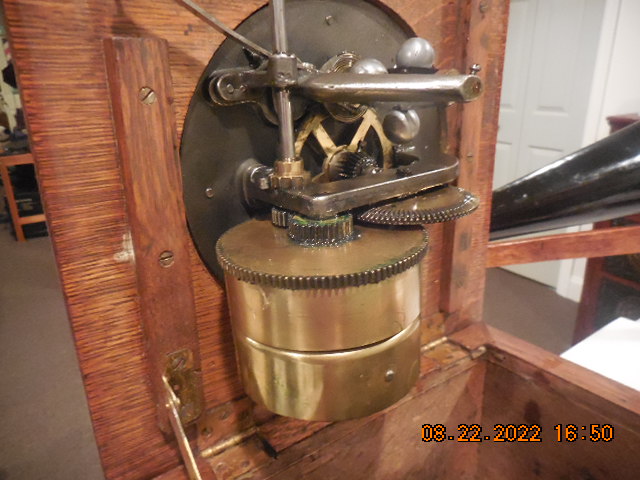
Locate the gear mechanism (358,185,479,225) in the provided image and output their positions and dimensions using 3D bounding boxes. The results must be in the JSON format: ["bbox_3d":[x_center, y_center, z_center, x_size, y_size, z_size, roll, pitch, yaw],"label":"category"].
[{"bbox_3d":[0.041,-0.020,0.228,0.070,0.004,0.070,-3,19,0],"label":"gear mechanism"}]

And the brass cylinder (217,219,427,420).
[{"bbox_3d":[0.003,0.028,0.210,0.090,0.062,0.090,-3,19,0],"label":"brass cylinder"}]

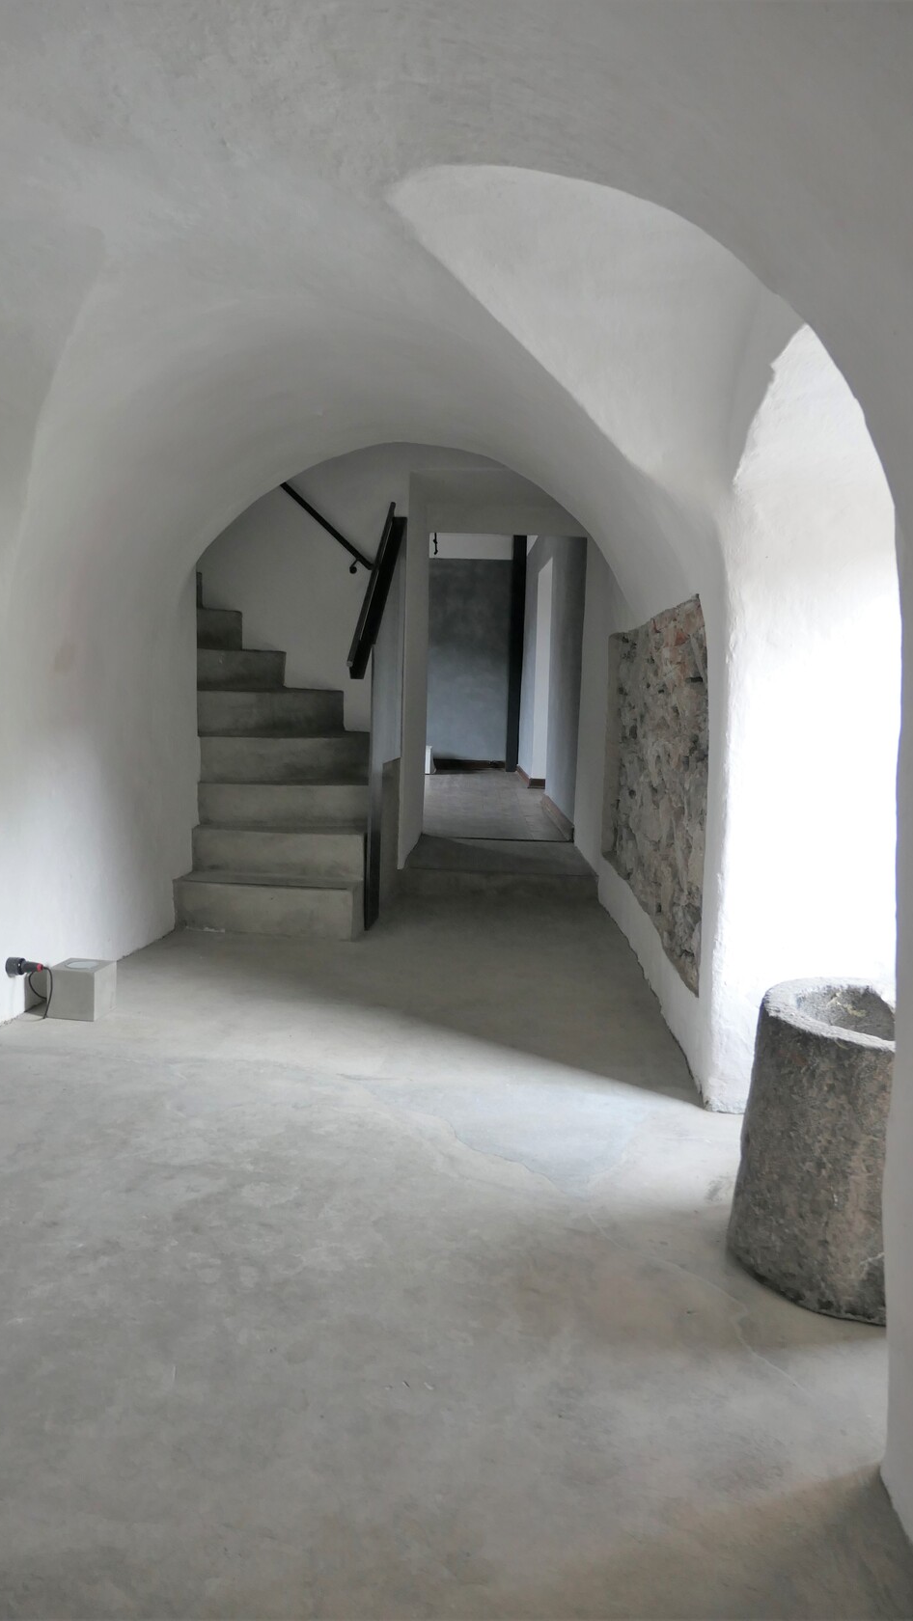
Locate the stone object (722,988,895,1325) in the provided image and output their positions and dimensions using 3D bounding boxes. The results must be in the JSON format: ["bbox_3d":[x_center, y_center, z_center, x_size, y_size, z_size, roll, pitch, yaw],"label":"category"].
[{"bbox_3d":[0.685,0.533,1.771,0.440,0.425,0.440,2,5,0],"label":"stone object"}]

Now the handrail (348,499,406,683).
[{"bbox_3d":[-0.339,-1.021,4.824,0.110,0.924,1.256,2,5,3],"label":"handrail"}]

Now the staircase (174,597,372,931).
[{"bbox_3d":[-0.753,-0.244,4.803,0.850,1.380,1.180,2,5,3],"label":"staircase"}]

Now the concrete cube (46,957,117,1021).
[{"bbox_3d":[-1.068,0.514,3.087,0.137,0.137,0.137,2,5,7],"label":"concrete cube"}]

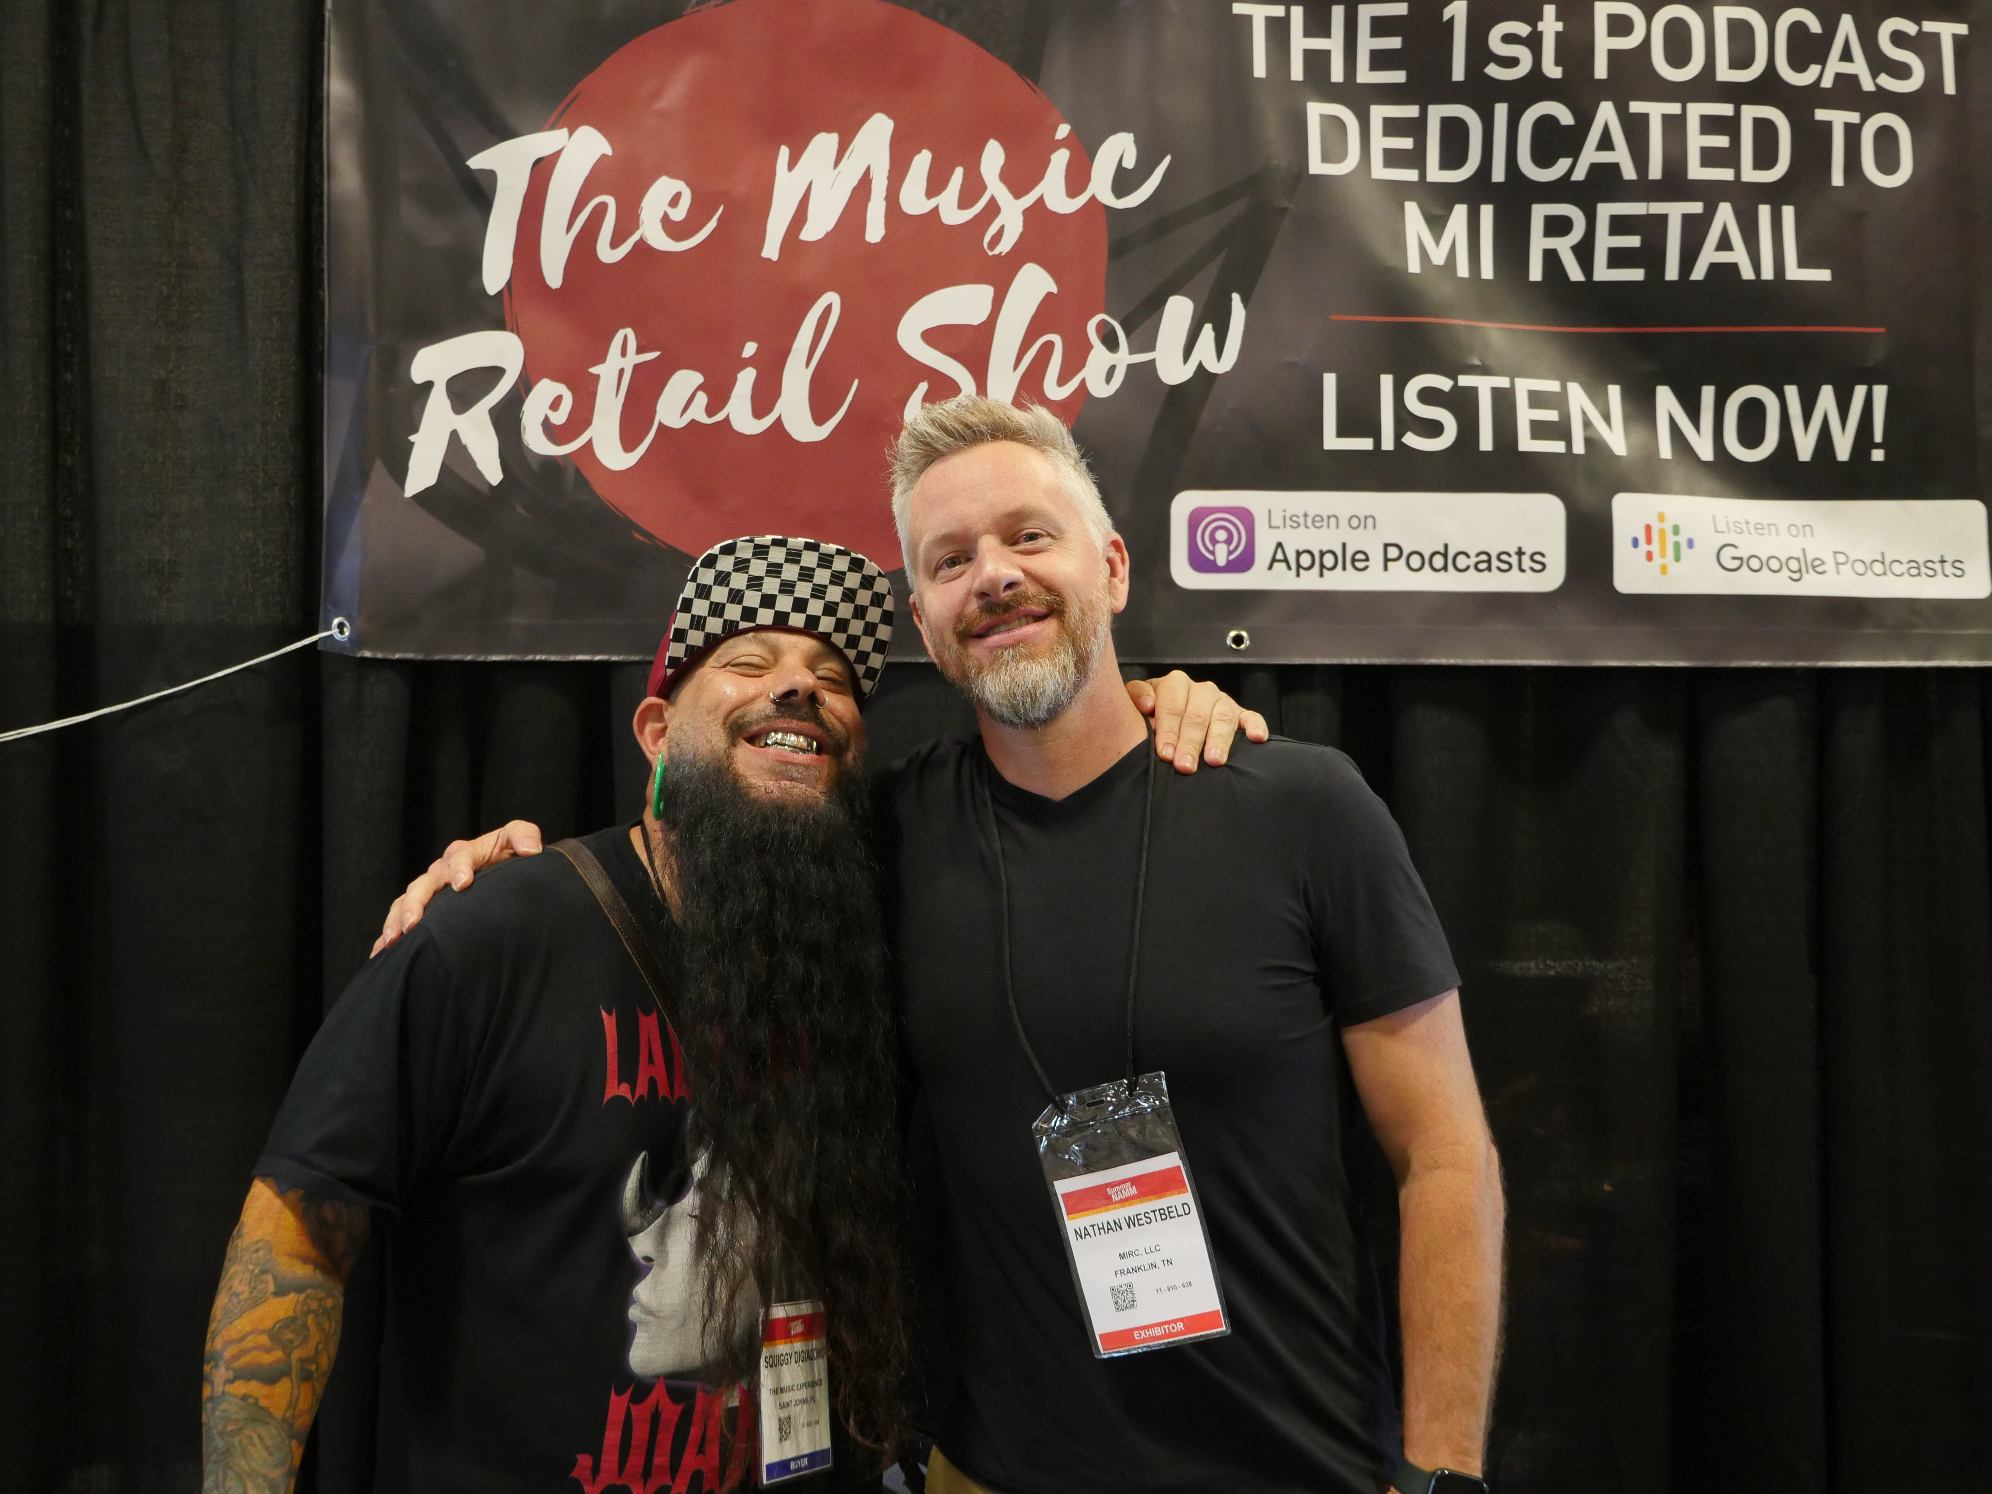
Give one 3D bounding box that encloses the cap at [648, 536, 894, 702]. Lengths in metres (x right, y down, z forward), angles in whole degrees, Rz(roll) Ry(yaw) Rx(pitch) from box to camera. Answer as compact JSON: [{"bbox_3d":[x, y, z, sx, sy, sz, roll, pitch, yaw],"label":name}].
[{"bbox_3d":[-0.191,-0.106,1.603,0.182,0.140,0.255,8,-32,-17],"label":"cap"}]

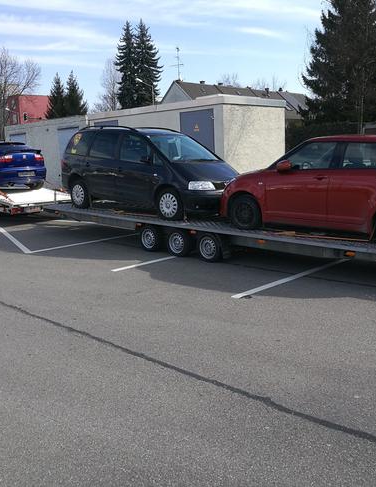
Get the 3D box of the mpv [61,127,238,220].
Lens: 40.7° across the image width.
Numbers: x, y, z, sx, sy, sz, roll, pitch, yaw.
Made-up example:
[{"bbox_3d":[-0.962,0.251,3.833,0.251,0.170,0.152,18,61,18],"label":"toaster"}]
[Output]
[{"bbox_3d":[-0.795,-1.559,10.713,4.630,1.740,1.830,9,14,42],"label":"mpv"}]

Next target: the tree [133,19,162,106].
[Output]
[{"bbox_3d":[-4.634,-15.928,55.065,4.400,16.052,4.400,-2,10,-4],"label":"tree"}]

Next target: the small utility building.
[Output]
[{"bbox_3d":[-3.181,-3.678,21.514,2.812,3.352,16.205,-9,13,-39],"label":"small utility building"}]

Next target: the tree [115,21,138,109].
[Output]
[{"bbox_3d":[-6.387,-15.813,55.080,4.200,15.880,4.200,-2,10,-6],"label":"tree"}]

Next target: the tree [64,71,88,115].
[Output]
[{"bbox_3d":[-10.350,-11.030,46.769,3.400,9.456,3.400,-3,10,-12],"label":"tree"}]

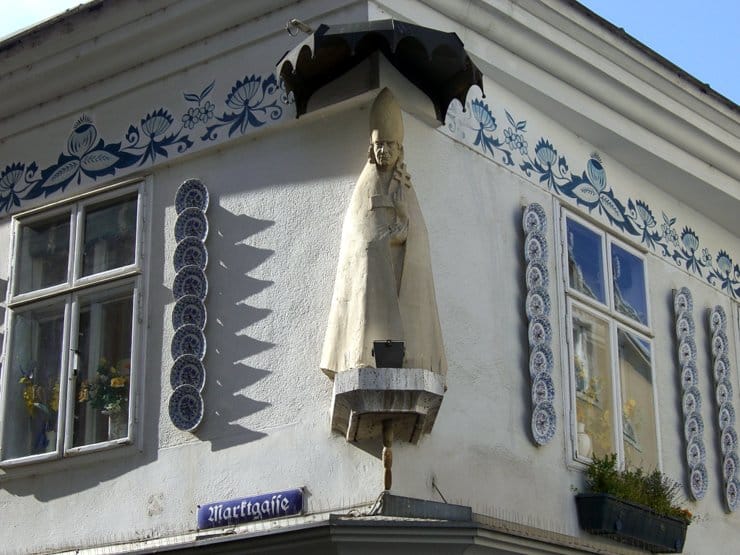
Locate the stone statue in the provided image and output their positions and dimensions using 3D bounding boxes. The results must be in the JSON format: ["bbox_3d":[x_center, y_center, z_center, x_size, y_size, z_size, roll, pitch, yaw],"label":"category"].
[{"bbox_3d":[0.051,-0.247,8.257,0.603,1.577,0.429,2,-20,-6],"label":"stone statue"}]

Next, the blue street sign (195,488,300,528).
[{"bbox_3d":[-0.619,1.192,8.565,0.684,0.130,0.025,-14,-23,33],"label":"blue street sign"}]

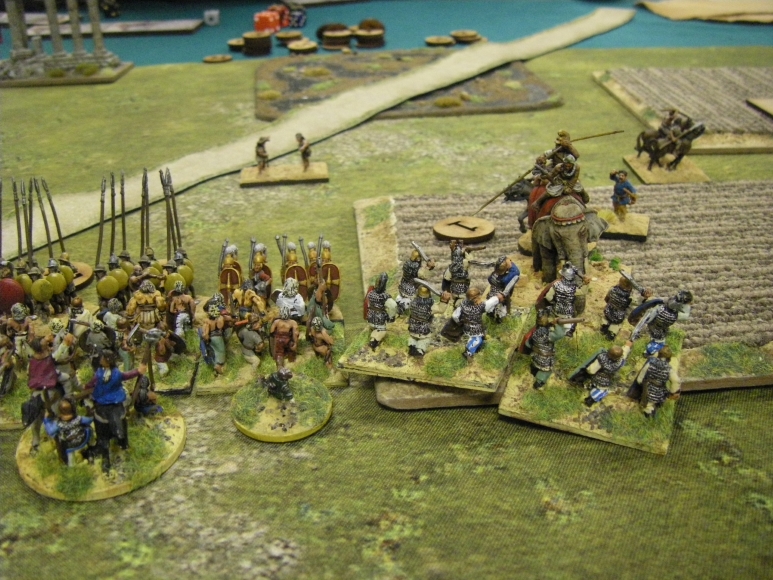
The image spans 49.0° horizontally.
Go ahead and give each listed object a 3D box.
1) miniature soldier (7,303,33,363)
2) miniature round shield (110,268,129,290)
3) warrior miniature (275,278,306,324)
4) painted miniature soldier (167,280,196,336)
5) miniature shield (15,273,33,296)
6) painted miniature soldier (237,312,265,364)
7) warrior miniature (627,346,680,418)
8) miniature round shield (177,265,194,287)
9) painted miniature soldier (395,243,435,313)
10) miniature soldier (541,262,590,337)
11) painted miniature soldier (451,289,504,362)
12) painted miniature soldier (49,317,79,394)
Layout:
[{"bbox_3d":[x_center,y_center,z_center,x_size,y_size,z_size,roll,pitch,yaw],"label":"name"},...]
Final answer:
[{"bbox_3d":[-0.100,0.012,0.230,0.009,0.018,0.008,-4,27,-11],"label":"miniature soldier"},{"bbox_3d":[-0.085,-0.003,0.268,0.007,0.007,0.002,-6,27,-9],"label":"miniature round shield"},{"bbox_3d":[-0.028,0.005,0.244,0.011,0.018,0.009,-1,27,-4],"label":"warrior miniature"},{"bbox_3d":[-0.060,0.005,0.246,0.009,0.018,0.008,-3,27,-7],"label":"painted miniature soldier"},{"bbox_3d":[-0.105,-0.001,0.246,0.006,0.006,0.002,-2,15,-4],"label":"miniature shield"},{"bbox_3d":[-0.036,0.014,0.225,0.010,0.014,0.011,-21,34,-35],"label":"painted miniature soldier"},{"bbox_3d":[0.064,0.022,0.204,0.012,0.018,0.009,10,41,14],"label":"warrior miniature"},{"bbox_3d":[-0.064,-0.004,0.269,0.007,0.007,0.002,-6,27,-9],"label":"miniature round shield"},{"bbox_3d":[0.008,-0.003,0.237,0.010,0.019,0.009,9,29,18],"label":"painted miniature soldier"},{"bbox_3d":[0.047,0.002,0.227,0.013,0.021,0.009,8,40,11],"label":"miniature soldier"},{"bbox_3d":[0.023,0.008,0.216,0.015,0.018,0.009,6,28,11],"label":"painted miniature soldier"},{"bbox_3d":[-0.084,0.017,0.218,0.009,0.020,0.009,-8,28,-18],"label":"painted miniature soldier"}]

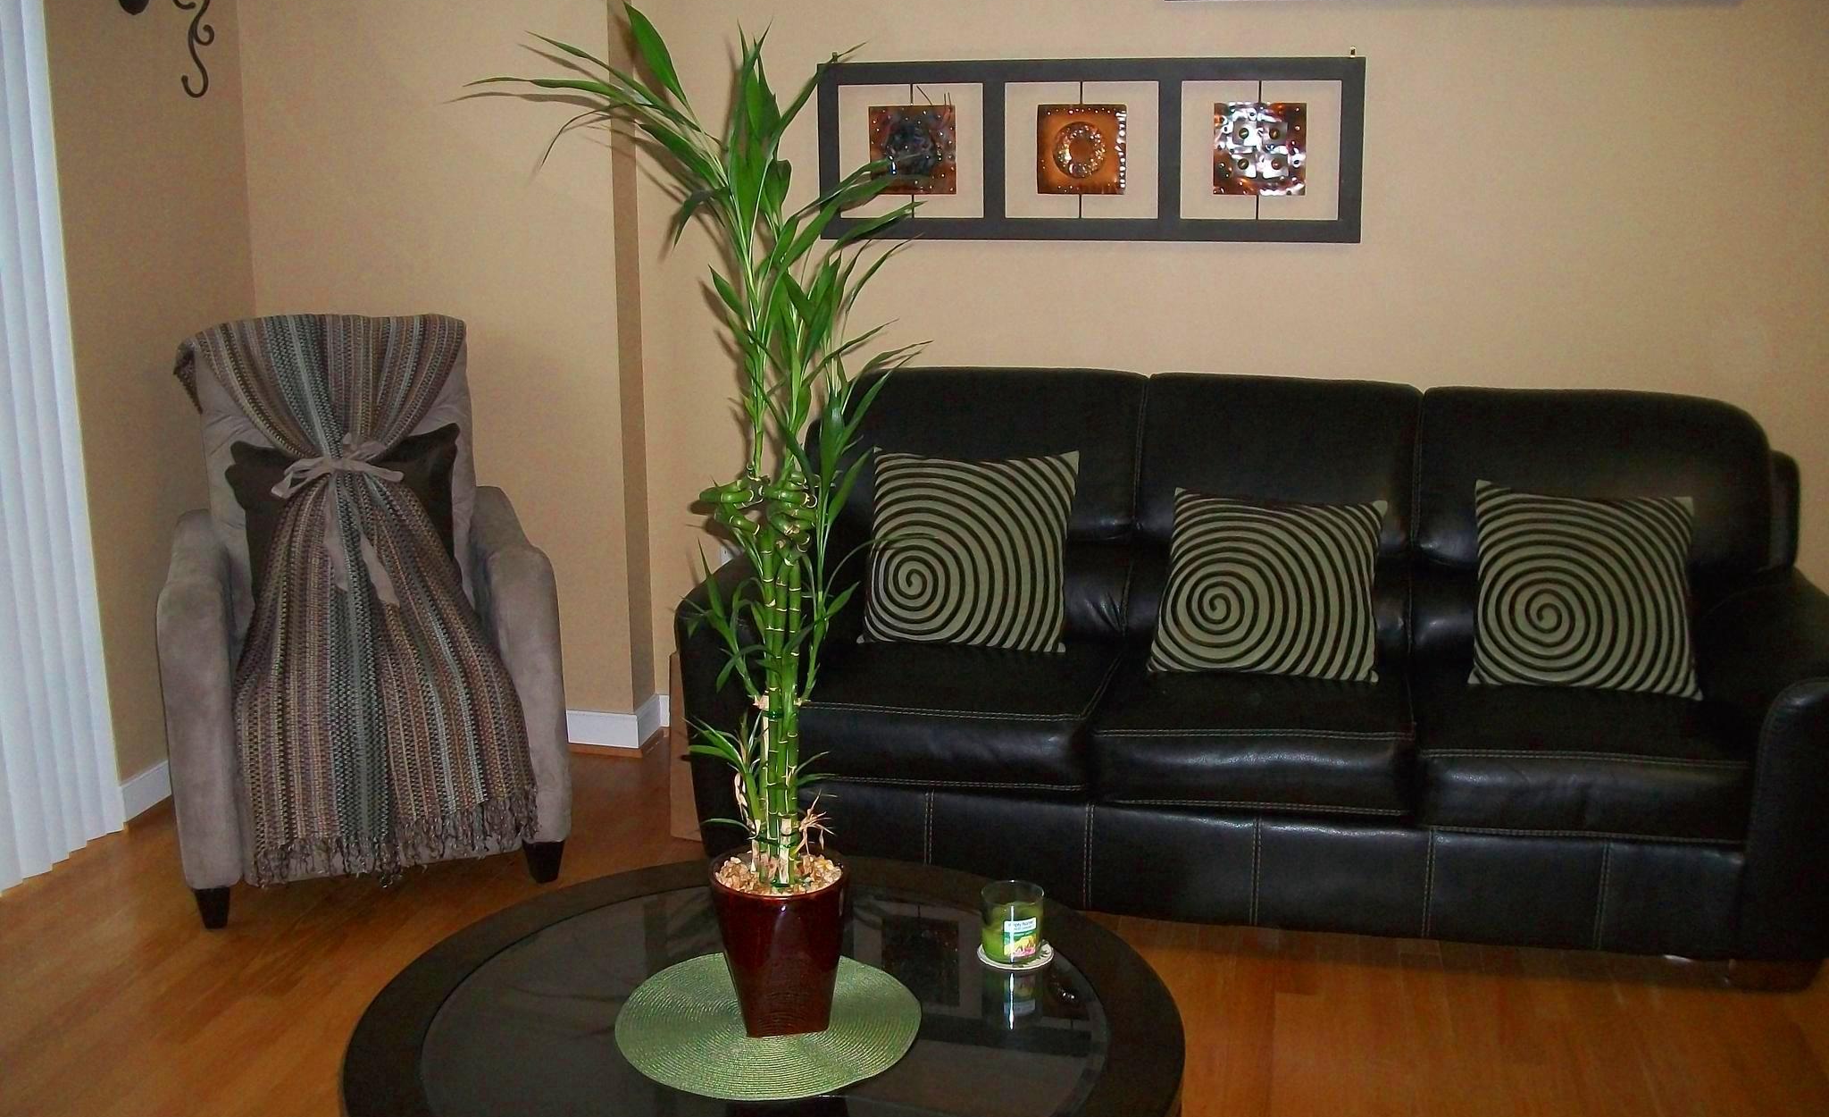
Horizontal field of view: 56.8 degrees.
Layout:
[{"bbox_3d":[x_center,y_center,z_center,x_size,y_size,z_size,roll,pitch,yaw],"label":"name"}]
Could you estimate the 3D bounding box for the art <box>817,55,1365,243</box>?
[{"bbox_3d":[0.396,-0.944,3.933,1.255,0.405,0.035,2,13,10],"label":"art"}]

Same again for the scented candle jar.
[{"bbox_3d":[0.127,0.468,2.179,0.081,0.079,0.081,0,12,0],"label":"scented candle jar"}]

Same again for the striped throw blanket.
[{"bbox_3d":[-1.177,0.054,3.538,0.630,1.067,0.708,-5,13,-21],"label":"striped throw blanket"}]

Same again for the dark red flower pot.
[{"bbox_3d":[-0.159,0.457,2.022,0.162,0.173,0.162,0,12,0],"label":"dark red flower pot"}]

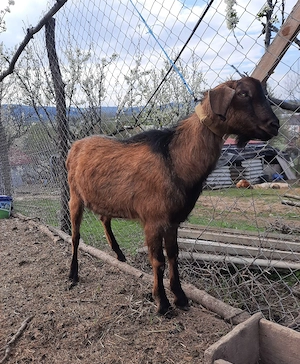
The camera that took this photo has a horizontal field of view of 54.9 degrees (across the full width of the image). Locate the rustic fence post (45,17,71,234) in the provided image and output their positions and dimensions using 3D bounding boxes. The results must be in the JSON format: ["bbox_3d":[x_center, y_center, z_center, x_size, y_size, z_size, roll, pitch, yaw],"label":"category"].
[{"bbox_3d":[-0.603,-0.320,1.950,0.100,1.440,0.085,0,13,0],"label":"rustic fence post"}]

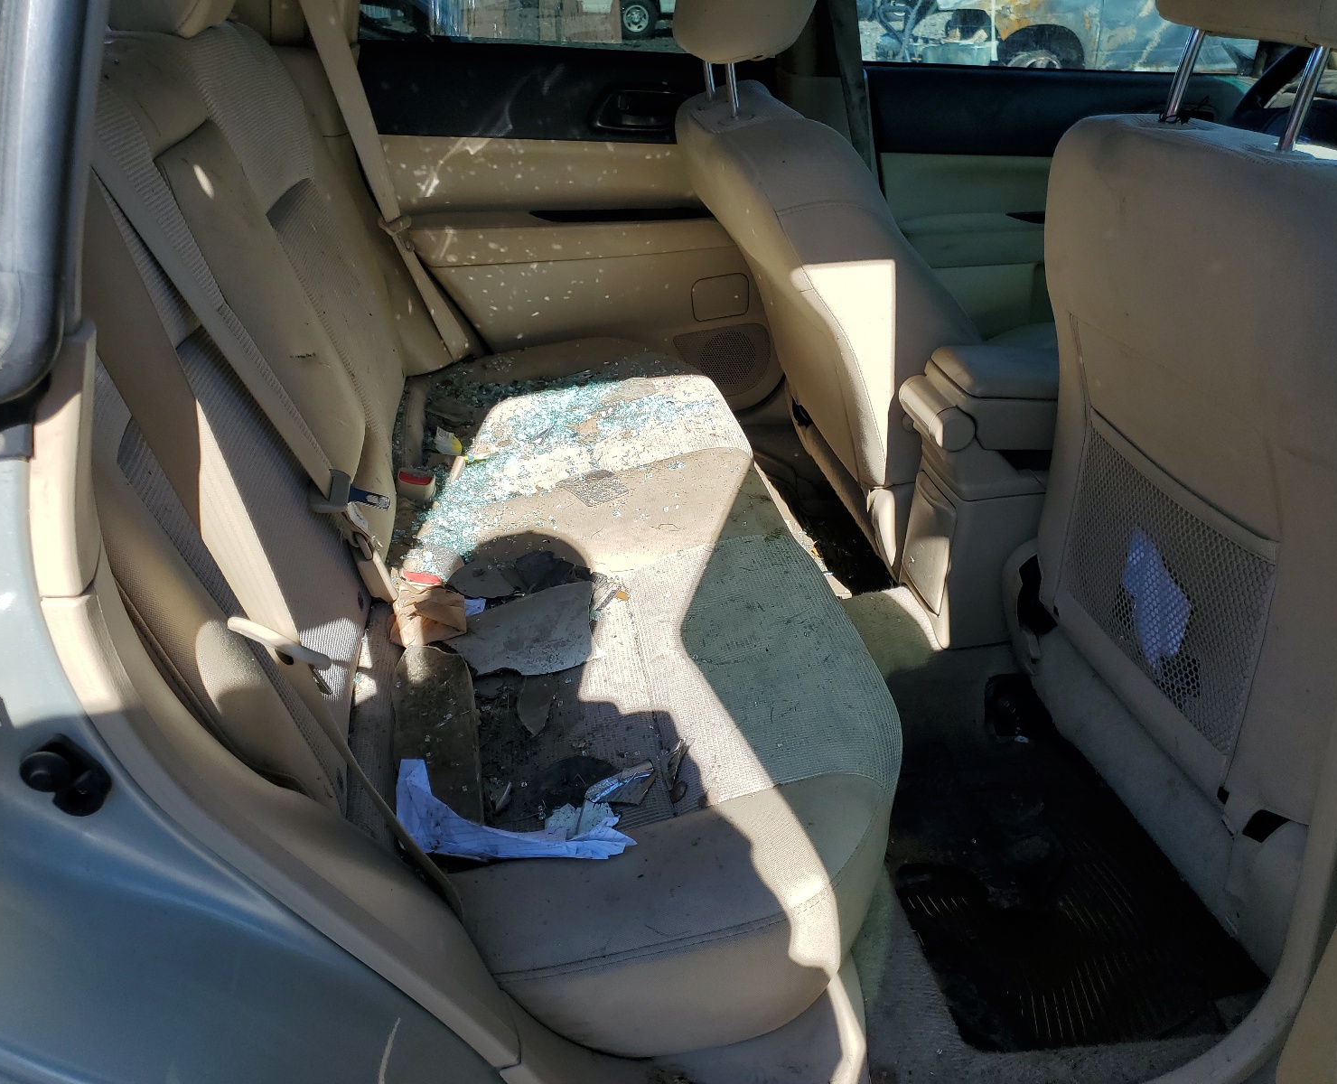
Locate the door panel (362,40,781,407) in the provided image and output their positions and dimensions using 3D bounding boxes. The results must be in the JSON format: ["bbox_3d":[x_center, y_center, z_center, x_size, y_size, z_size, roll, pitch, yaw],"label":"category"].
[{"bbox_3d":[-0.136,-0.501,1.835,0.705,0.620,0.090,-4,30,-10],"label":"door panel"}]

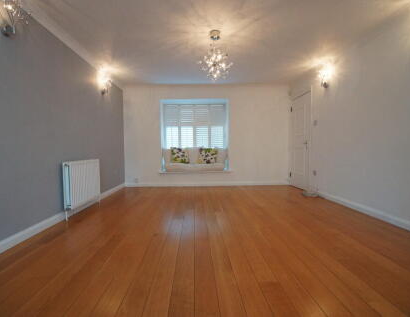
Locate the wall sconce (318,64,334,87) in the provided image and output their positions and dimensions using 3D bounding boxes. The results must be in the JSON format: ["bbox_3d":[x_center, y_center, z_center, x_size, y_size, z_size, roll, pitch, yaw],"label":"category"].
[{"bbox_3d":[1.984,-1.393,3.332,0.190,0.410,0.250,0,2,-3],"label":"wall sconce"}]

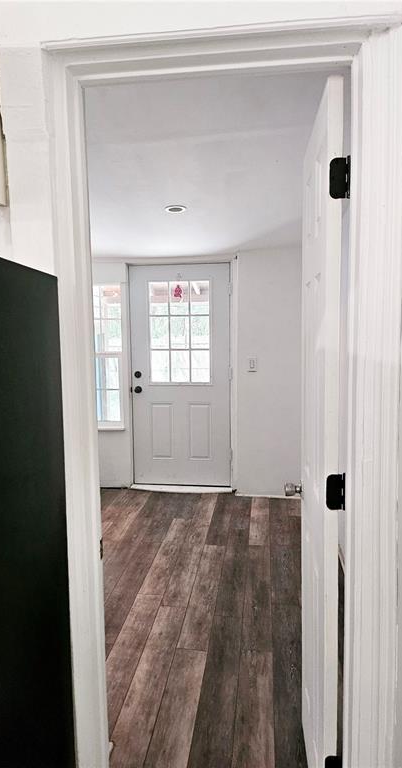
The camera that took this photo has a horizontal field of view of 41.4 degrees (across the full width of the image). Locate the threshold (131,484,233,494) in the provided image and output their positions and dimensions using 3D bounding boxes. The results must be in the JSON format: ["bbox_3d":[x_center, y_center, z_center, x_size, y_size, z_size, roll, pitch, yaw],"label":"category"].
[{"bbox_3d":[-0.170,0.968,4.913,0.940,0.038,0.120,0,6,8],"label":"threshold"}]

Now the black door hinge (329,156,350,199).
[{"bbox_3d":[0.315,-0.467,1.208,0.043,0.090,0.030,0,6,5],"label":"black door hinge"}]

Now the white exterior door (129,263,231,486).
[{"bbox_3d":[-0.180,-0.064,4.850,0.910,2.020,0.045,0,6,8],"label":"white exterior door"}]

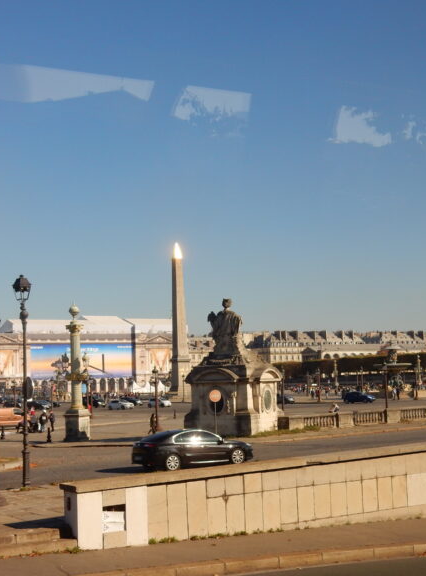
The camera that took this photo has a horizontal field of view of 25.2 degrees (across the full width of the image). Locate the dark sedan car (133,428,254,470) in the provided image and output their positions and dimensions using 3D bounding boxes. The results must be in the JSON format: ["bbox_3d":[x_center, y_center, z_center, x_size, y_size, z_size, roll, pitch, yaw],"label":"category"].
[{"bbox_3d":[-0.774,6.125,36.000,4.800,1.460,1.840,1,-7,-29],"label":"dark sedan car"}]

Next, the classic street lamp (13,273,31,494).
[{"bbox_3d":[-6.335,3.103,32.065,0.630,7.097,0.630,-2,-6,0],"label":"classic street lamp"}]

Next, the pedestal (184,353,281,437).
[{"bbox_3d":[1.289,6.914,62.379,4.500,5.212,4.500,-5,-6,27],"label":"pedestal"}]

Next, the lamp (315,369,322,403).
[{"bbox_3d":[17.333,15.943,156.000,0.780,5.500,0.780,-2,-6,0],"label":"lamp"}]

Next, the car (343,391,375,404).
[{"bbox_3d":[18.784,14.081,122.139,4.050,1.530,1.770,-5,-6,25],"label":"car"}]

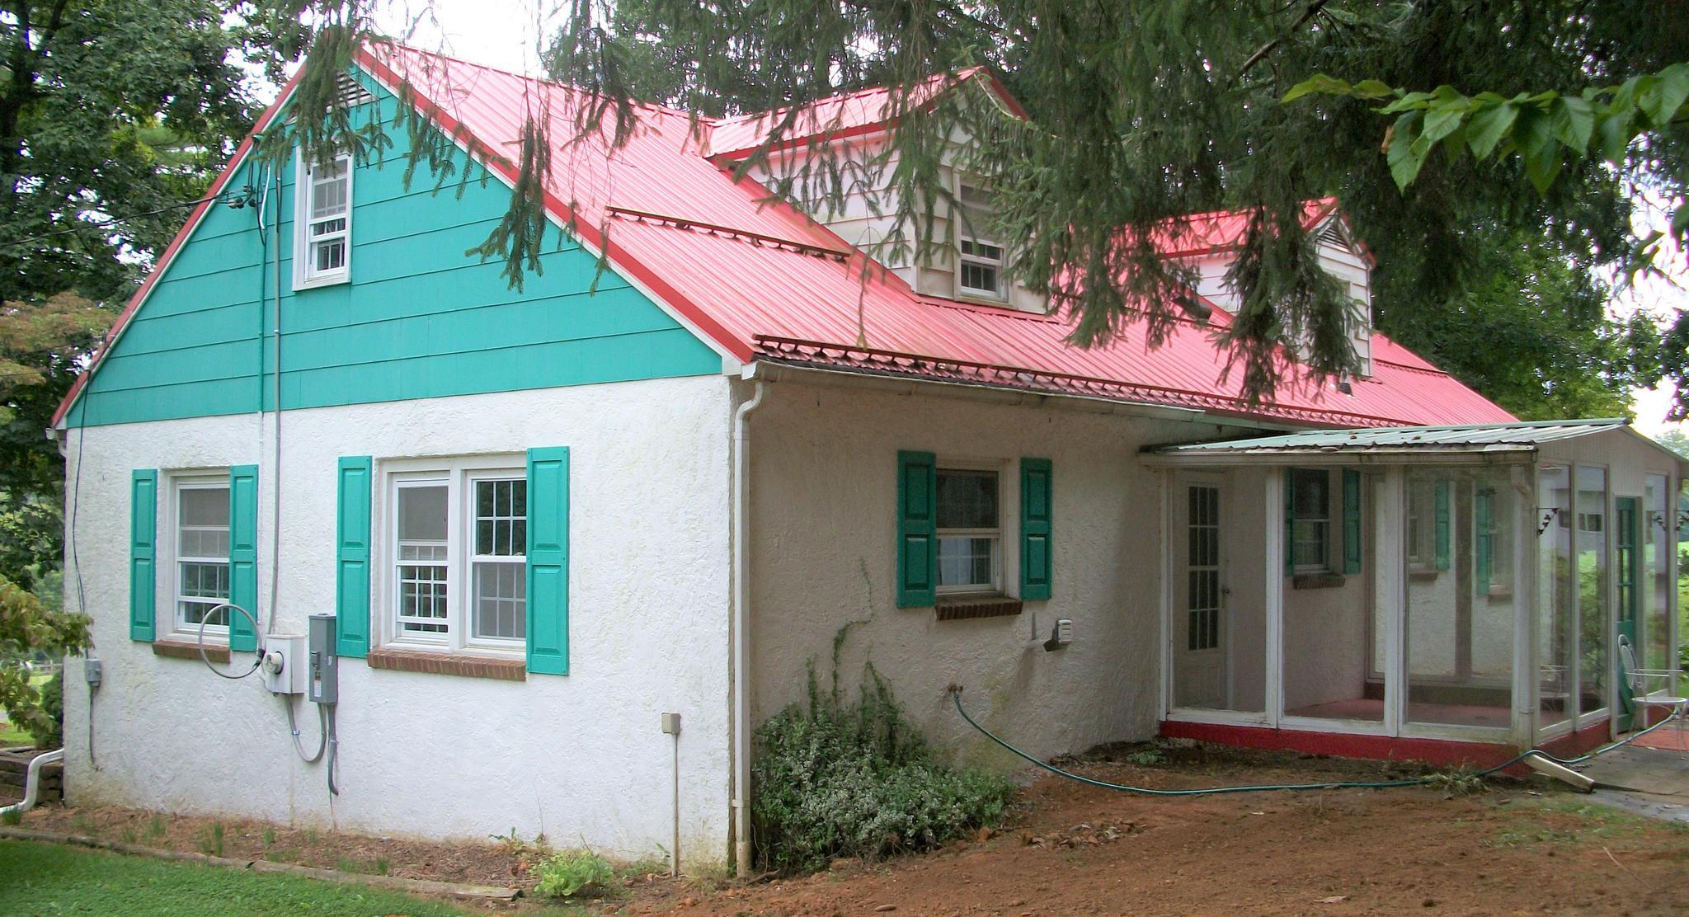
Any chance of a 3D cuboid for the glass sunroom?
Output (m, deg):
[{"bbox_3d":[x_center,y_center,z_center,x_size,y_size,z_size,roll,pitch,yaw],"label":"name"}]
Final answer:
[{"bbox_3d":[4.759,0.960,13.725,2.920,2.430,4.050,-2,-3,40],"label":"glass sunroom"}]

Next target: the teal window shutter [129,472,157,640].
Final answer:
[{"bbox_3d":[-5.584,0.777,13.666,0.371,1.371,0.040,-2,-3,40],"label":"teal window shutter"}]

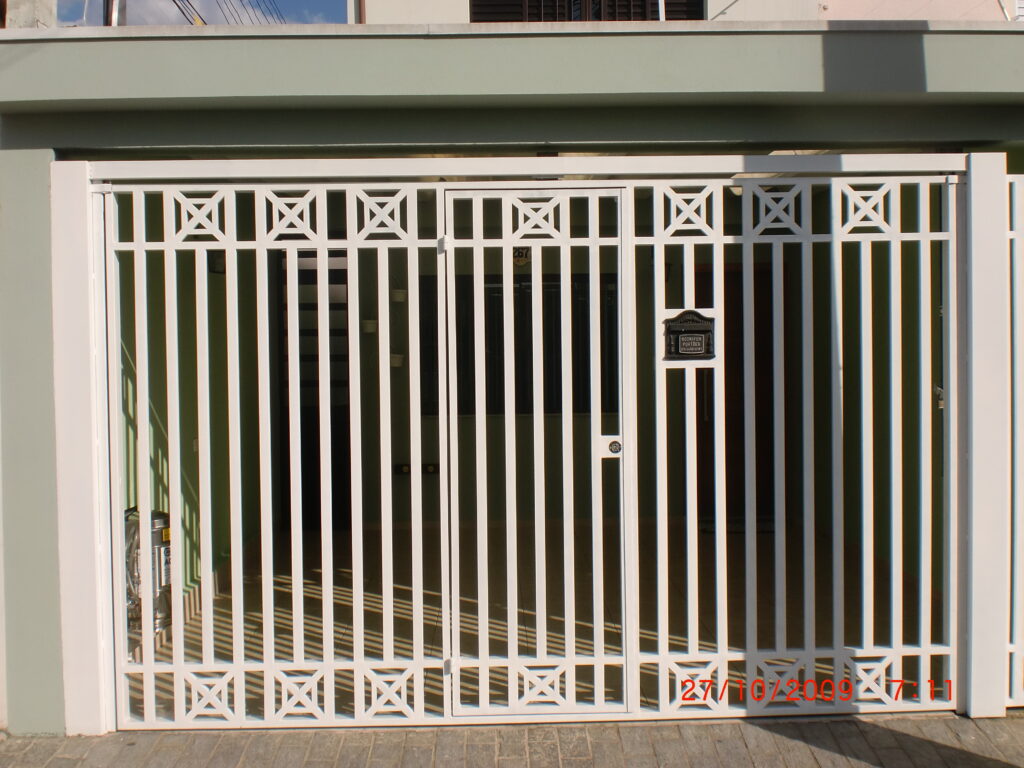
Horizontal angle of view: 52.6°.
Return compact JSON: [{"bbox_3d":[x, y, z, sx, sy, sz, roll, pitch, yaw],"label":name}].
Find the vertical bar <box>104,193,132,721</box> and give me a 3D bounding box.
[{"bbox_3d":[-1.626,0.311,4.261,0.036,2.198,0.050,-1,1,-2],"label":"vertical bar"}]

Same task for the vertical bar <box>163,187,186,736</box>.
[{"bbox_3d":[-1.386,0.312,4.256,0.041,2.185,0.027,-1,1,-2],"label":"vertical bar"}]

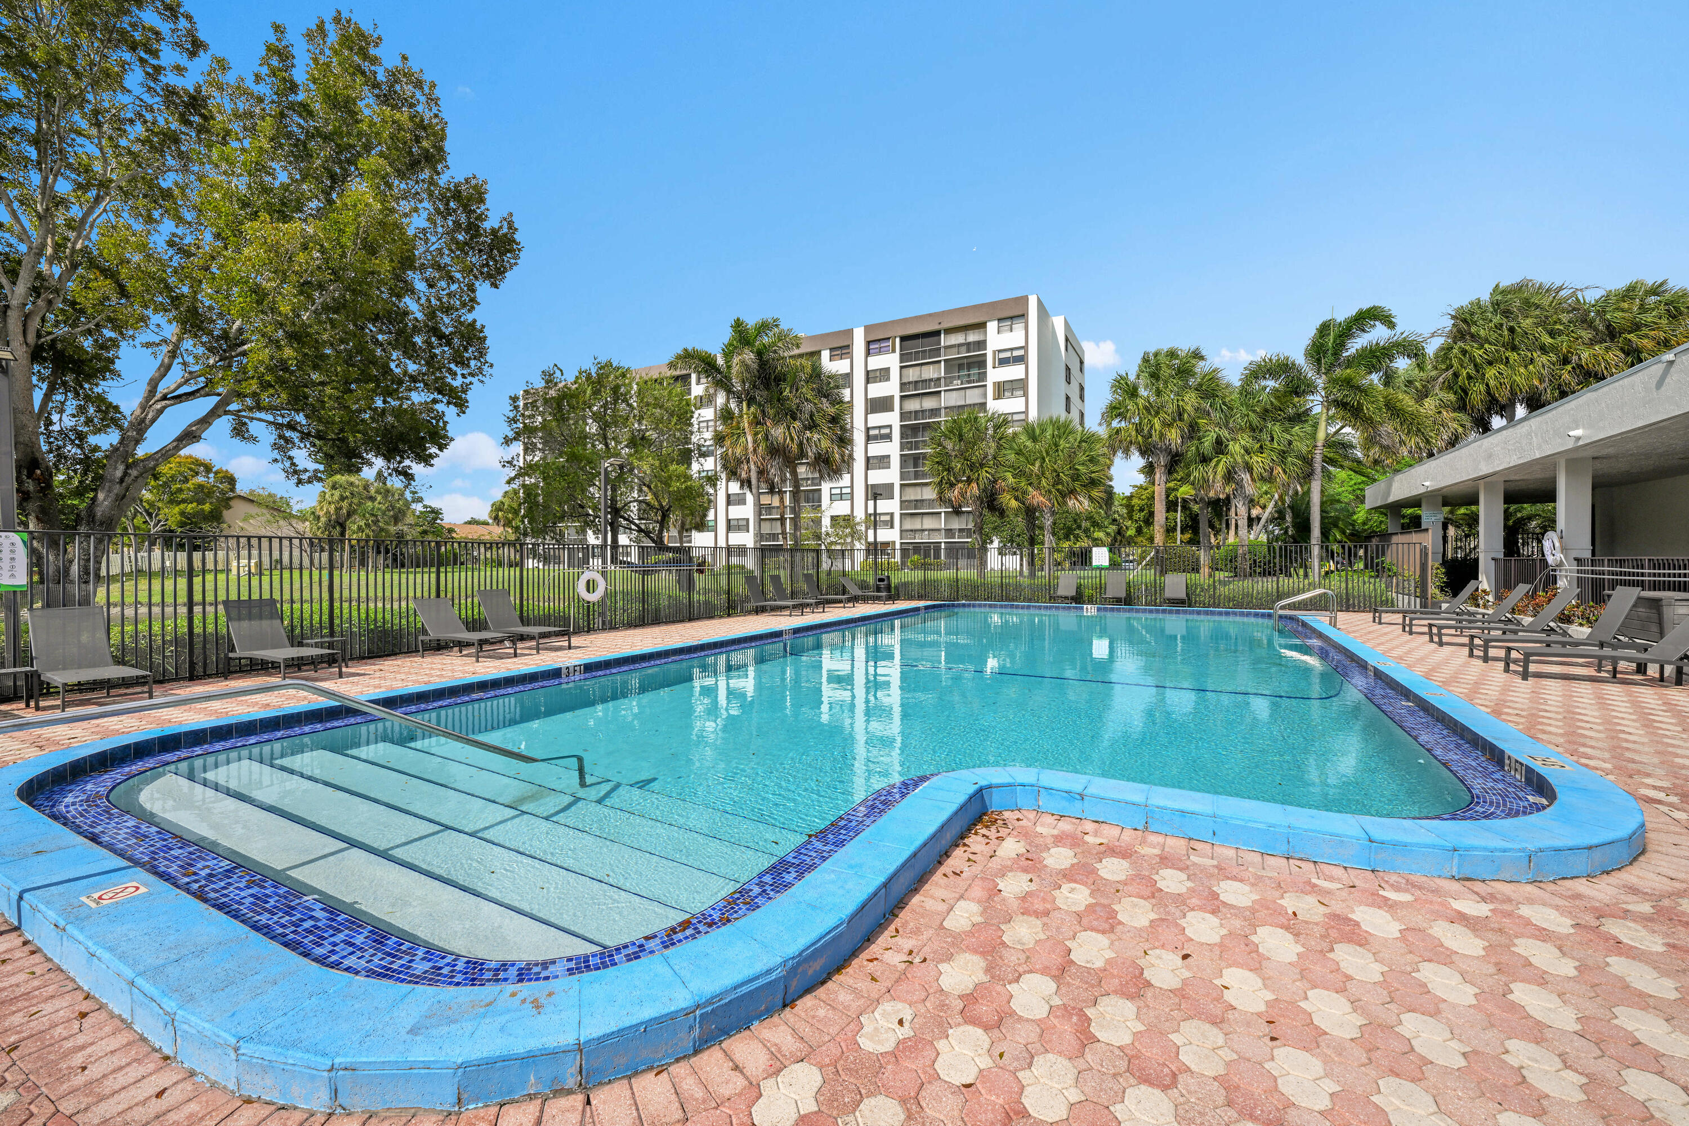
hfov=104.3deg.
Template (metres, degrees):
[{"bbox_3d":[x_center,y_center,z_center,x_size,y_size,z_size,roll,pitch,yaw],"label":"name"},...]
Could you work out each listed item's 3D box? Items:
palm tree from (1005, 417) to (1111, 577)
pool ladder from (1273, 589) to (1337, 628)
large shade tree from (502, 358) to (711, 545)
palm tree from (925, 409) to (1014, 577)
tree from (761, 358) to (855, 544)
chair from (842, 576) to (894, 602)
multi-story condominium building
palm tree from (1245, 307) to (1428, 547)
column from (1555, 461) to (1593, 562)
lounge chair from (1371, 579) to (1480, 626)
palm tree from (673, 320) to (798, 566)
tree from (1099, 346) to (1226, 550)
[{"bbox_3d":[9.410,-2.644,29.000,4.450,7.535,4.300,0,0,18],"label":"palm tree"},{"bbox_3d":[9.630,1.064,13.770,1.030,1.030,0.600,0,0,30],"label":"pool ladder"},{"bbox_3d":[-8.885,-3.188,24.500,7.300,8.889,7.000,0,0,-20],"label":"large shade tree"},{"bbox_3d":[6.300,-3.320,33.000,4.400,8.700,4.400,0,0,30],"label":"palm tree"},{"bbox_3d":[-1.900,-4.770,33.000,4.500,11.600,4.500,0,0,0],"label":"tree"},{"bbox_3d":[0.670,0.905,21.860,1.850,0.880,0.660,0,0,29],"label":"chair"},{"bbox_3d":[-7.400,-10.630,75.800,63.500,22.800,17.500,0,0,28],"label":"multi-story condominium building"},{"bbox_3d":[16.113,-3.572,21.500,4.800,9.623,4.700,0,0,37],"label":"palm tree"},{"bbox_3d":[15.440,-0.560,13.890,0.410,3.250,0.410,0,0,30],"label":"column"},{"bbox_3d":[12.320,0.850,13.840,1.680,0.940,0.630,0,0,30],"label":"lounge chair"},{"bbox_3d":[-4.419,-4.337,26.500,5.200,11.139,4.900,0,0,-9],"label":"palm tree"},{"bbox_3d":[12.700,-3.730,26.000,4.800,9.600,4.800,0,0,30],"label":"tree"}]

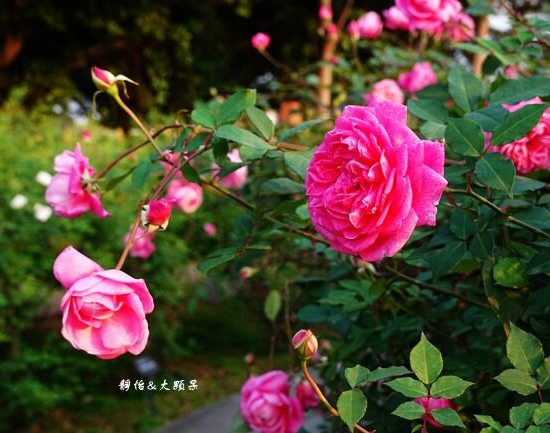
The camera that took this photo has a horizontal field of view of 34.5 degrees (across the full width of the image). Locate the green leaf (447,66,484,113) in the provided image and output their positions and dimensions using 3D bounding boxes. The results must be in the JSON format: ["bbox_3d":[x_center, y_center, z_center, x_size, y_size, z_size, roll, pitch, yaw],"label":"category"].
[{"bbox_3d":[0.160,-0.107,0.740,0.029,0.039,0.009,-13,-6,-5],"label":"green leaf"}]

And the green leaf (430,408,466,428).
[{"bbox_3d":[0.161,0.189,0.820,0.035,0.017,0.008,24,-30,15],"label":"green leaf"}]

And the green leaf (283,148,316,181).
[{"bbox_3d":[0.030,-0.056,0.920,0.052,0.032,0.011,32,-26,17],"label":"green leaf"}]

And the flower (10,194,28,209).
[{"bbox_3d":[-0.751,-0.044,2.600,0.052,0.045,0.045,0,3,-6],"label":"flower"}]

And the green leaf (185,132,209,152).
[{"bbox_3d":[-0.084,-0.080,0.950,0.015,0.031,0.007,42,-18,17],"label":"green leaf"}]

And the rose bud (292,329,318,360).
[{"bbox_3d":[0.023,0.096,0.660,0.019,0.023,0.019,1,3,0],"label":"rose bud"}]

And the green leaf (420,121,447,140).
[{"bbox_3d":[0.131,-0.072,0.720,0.027,0.008,0.020,-16,51,-13],"label":"green leaf"}]

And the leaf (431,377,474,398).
[{"bbox_3d":[0.126,0.122,0.630,0.032,0.017,0.007,-10,-27,6],"label":"leaf"}]

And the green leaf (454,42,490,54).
[{"bbox_3d":[0.205,-0.175,0.920,0.039,0.009,0.020,20,38,16],"label":"green leaf"}]

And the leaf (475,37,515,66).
[{"bbox_3d":[0.275,-0.206,1.100,0.019,0.014,0.062,-38,63,-15],"label":"leaf"}]

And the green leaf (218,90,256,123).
[{"bbox_3d":[-0.041,-0.118,0.950,0.025,0.055,0.012,42,-13,12],"label":"green leaf"}]

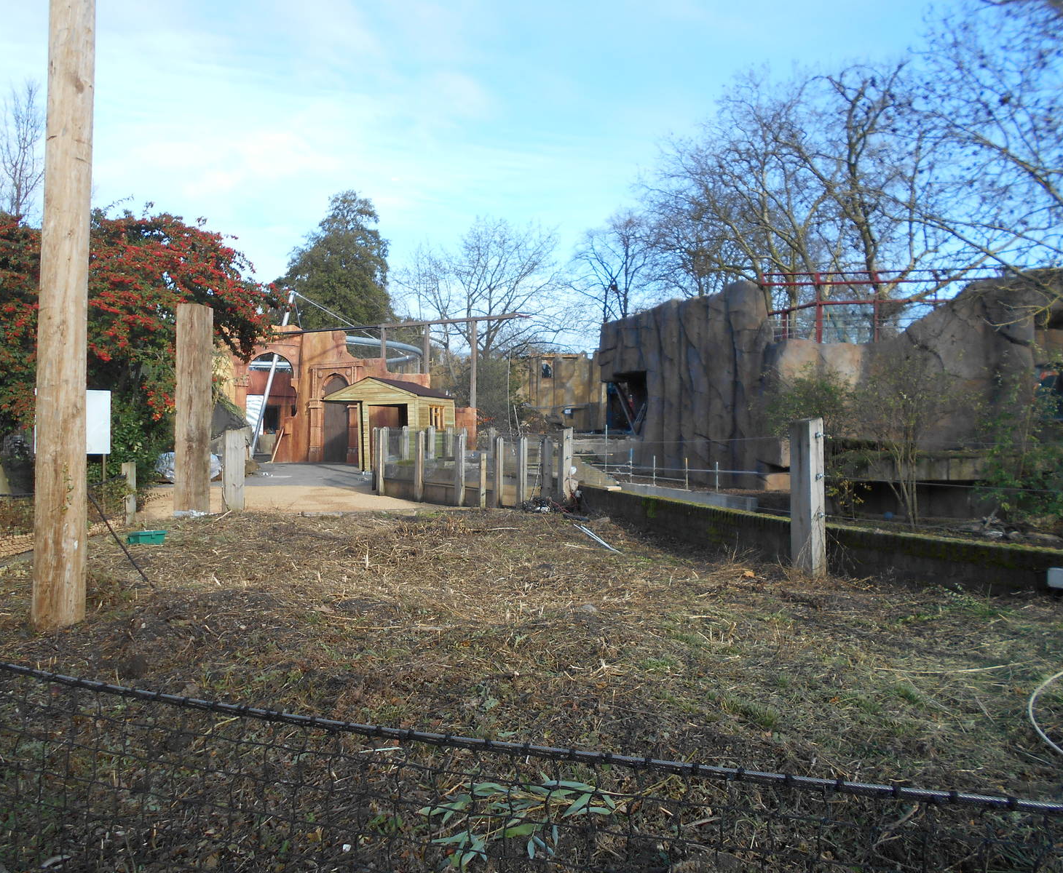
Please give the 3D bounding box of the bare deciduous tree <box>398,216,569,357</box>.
[{"bbox_3d":[-2.850,-6.200,55.000,10.300,14.700,9.500,0,0,0],"label":"bare deciduous tree"}]

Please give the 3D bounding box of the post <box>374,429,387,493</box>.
[{"bbox_3d":[-2.909,0.479,16.900,0.150,1.292,0.150,-1,-1,35],"label":"post"}]

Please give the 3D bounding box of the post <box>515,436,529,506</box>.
[{"bbox_3d":[-0.147,0.549,13.900,0.140,1.120,0.150,0,0,-25],"label":"post"}]

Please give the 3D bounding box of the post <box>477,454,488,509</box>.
[{"bbox_3d":[-0.841,0.785,15.400,0.100,0.961,0.080,0,-1,20],"label":"post"}]

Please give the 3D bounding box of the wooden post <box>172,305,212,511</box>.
[{"bbox_3d":[-4.862,-0.406,12.600,0.500,3.027,0.350,0,-1,-21],"label":"wooden post"}]

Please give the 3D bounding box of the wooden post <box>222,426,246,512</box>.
[{"bbox_3d":[-4.415,0.507,13.000,0.280,1.217,0.160,1,-1,-35],"label":"wooden post"}]

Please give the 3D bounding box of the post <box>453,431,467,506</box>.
[{"bbox_3d":[-1.135,0.520,13.900,0.140,1.170,0.150,0,0,-25],"label":"post"}]

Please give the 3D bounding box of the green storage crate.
[{"bbox_3d":[-3.999,1.051,9.100,0.240,0.135,0.340,0,0,40],"label":"green storage crate"}]

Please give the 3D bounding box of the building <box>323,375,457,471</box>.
[{"bbox_3d":[-5.060,-0.440,31.400,3.350,3.200,3.700,0,0,12],"label":"building"}]

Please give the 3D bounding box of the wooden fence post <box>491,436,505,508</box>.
[{"bbox_3d":[-0.592,0.649,15.800,0.150,1.282,0.150,-1,-1,35],"label":"wooden fence post"}]

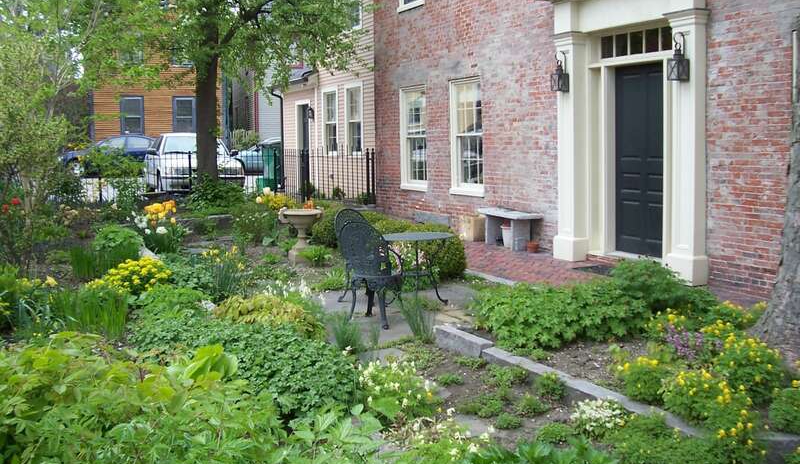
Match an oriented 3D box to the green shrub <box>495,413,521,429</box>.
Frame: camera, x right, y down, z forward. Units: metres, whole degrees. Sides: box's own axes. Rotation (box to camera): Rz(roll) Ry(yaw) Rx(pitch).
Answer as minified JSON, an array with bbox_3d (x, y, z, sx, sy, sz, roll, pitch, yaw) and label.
[{"bbox_3d":[0.645,1.121,4.673,0.163,0.074,0.153,0,6,8],"label":"green shrub"}]

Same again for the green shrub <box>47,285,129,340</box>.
[{"bbox_3d":[-2.545,0.647,6.400,0.660,0.430,0.500,-3,7,-22],"label":"green shrub"}]

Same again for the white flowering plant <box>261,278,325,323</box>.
[{"bbox_3d":[-1.026,0.645,7.500,0.580,0.380,0.500,-1,6,0],"label":"white flowering plant"}]

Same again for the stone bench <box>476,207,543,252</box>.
[{"bbox_3d":[1.453,-0.013,10.492,0.400,0.480,0.880,-4,7,-28],"label":"stone bench"}]

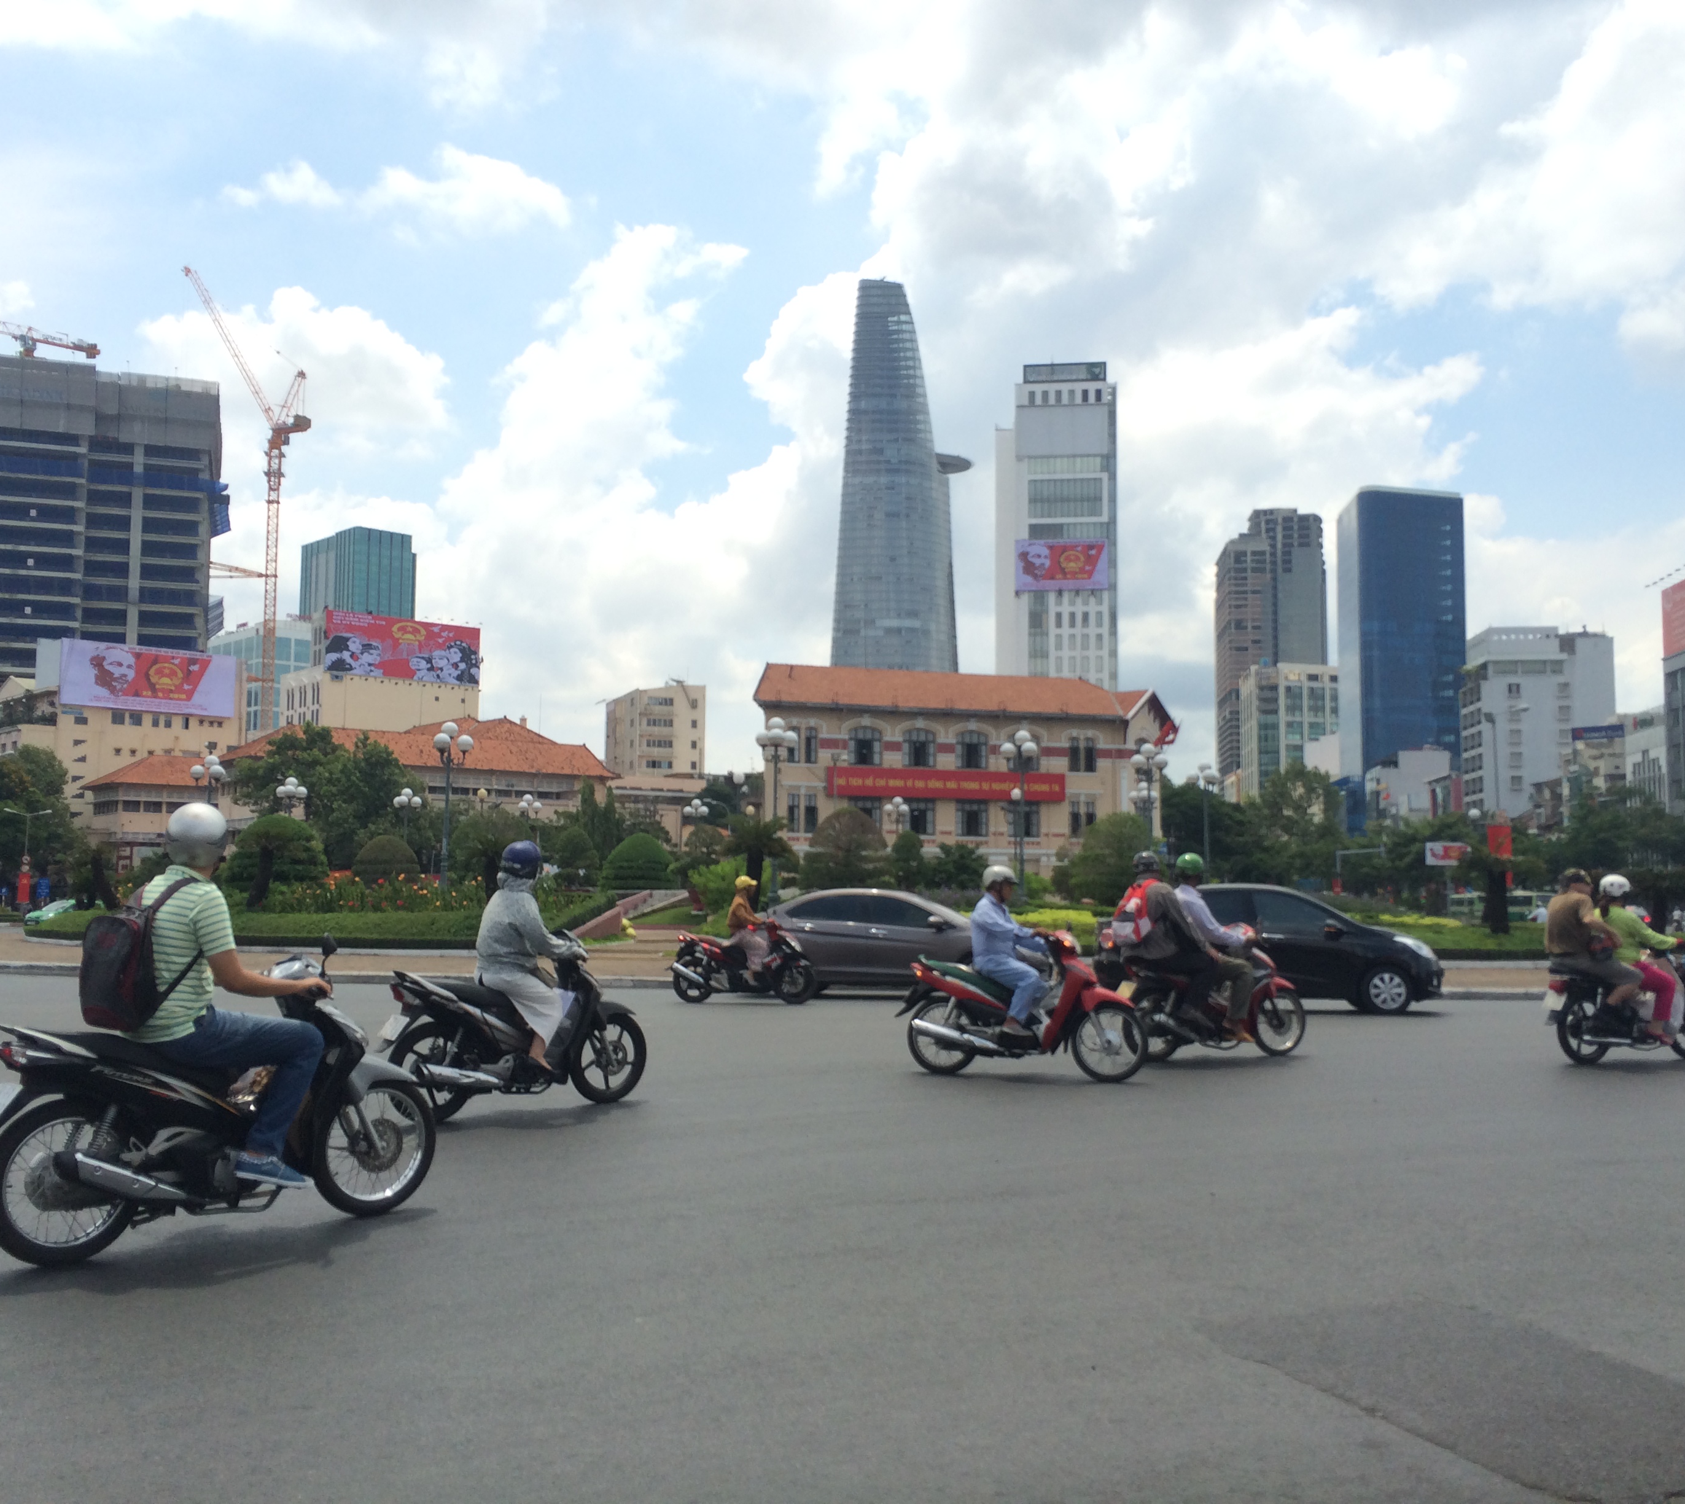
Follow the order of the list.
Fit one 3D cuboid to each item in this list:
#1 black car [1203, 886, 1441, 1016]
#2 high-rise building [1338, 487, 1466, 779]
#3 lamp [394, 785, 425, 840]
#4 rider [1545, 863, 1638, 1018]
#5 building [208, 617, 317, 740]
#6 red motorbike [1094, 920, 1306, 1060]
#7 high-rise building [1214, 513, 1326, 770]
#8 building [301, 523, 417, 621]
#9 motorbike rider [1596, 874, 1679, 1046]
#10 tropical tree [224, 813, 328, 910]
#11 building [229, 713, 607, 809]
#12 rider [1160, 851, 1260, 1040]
[{"bbox_3d":[5.065,2.325,20.778,3.850,1.510,1.700,0,-5,3],"label":"black car"},{"bbox_3d":[142.047,-12.511,442.000,27.000,107.000,21.000,1,-5,-8],"label":"high-rise building"},{"bbox_3d":[-16.730,3.715,67.000,1.150,4.750,1.150,0,-5,0],"label":"lamp"},{"bbox_3d":[6.168,1.564,14.133,0.680,1.230,0.500,3,-6,-29],"label":"rider"},{"bbox_3d":[-93.424,2.931,282.000,16.000,44.500,27.000,5,-6,-39],"label":"building"},{"bbox_3d":[3.050,2.024,14.550,1.900,1.100,0.700,3,-6,-30],"label":"red motorbike"},{"bbox_3d":[207.529,-19.230,843.287,46.000,195.000,42.000,0,-5,3],"label":"high-rise building"},{"bbox_3d":[-221.689,-14.595,783.636,28.000,163.500,56.000,5,-7,-45],"label":"building"},{"bbox_3d":[6.679,1.726,14.600,0.680,1.420,0.500,3,-6,-28],"label":"motorbike rider"},{"bbox_3d":[-14.013,2.877,43.000,2.300,2.400,2.300,0,-5,0],"label":"tropical tree"},{"bbox_3d":[-34.259,5.328,139.052,29.000,15.200,13.000,5,-7,-42],"label":"building"},{"bbox_3d":[3.050,1.652,14.550,0.760,1.580,0.540,3,-6,-30],"label":"rider"}]

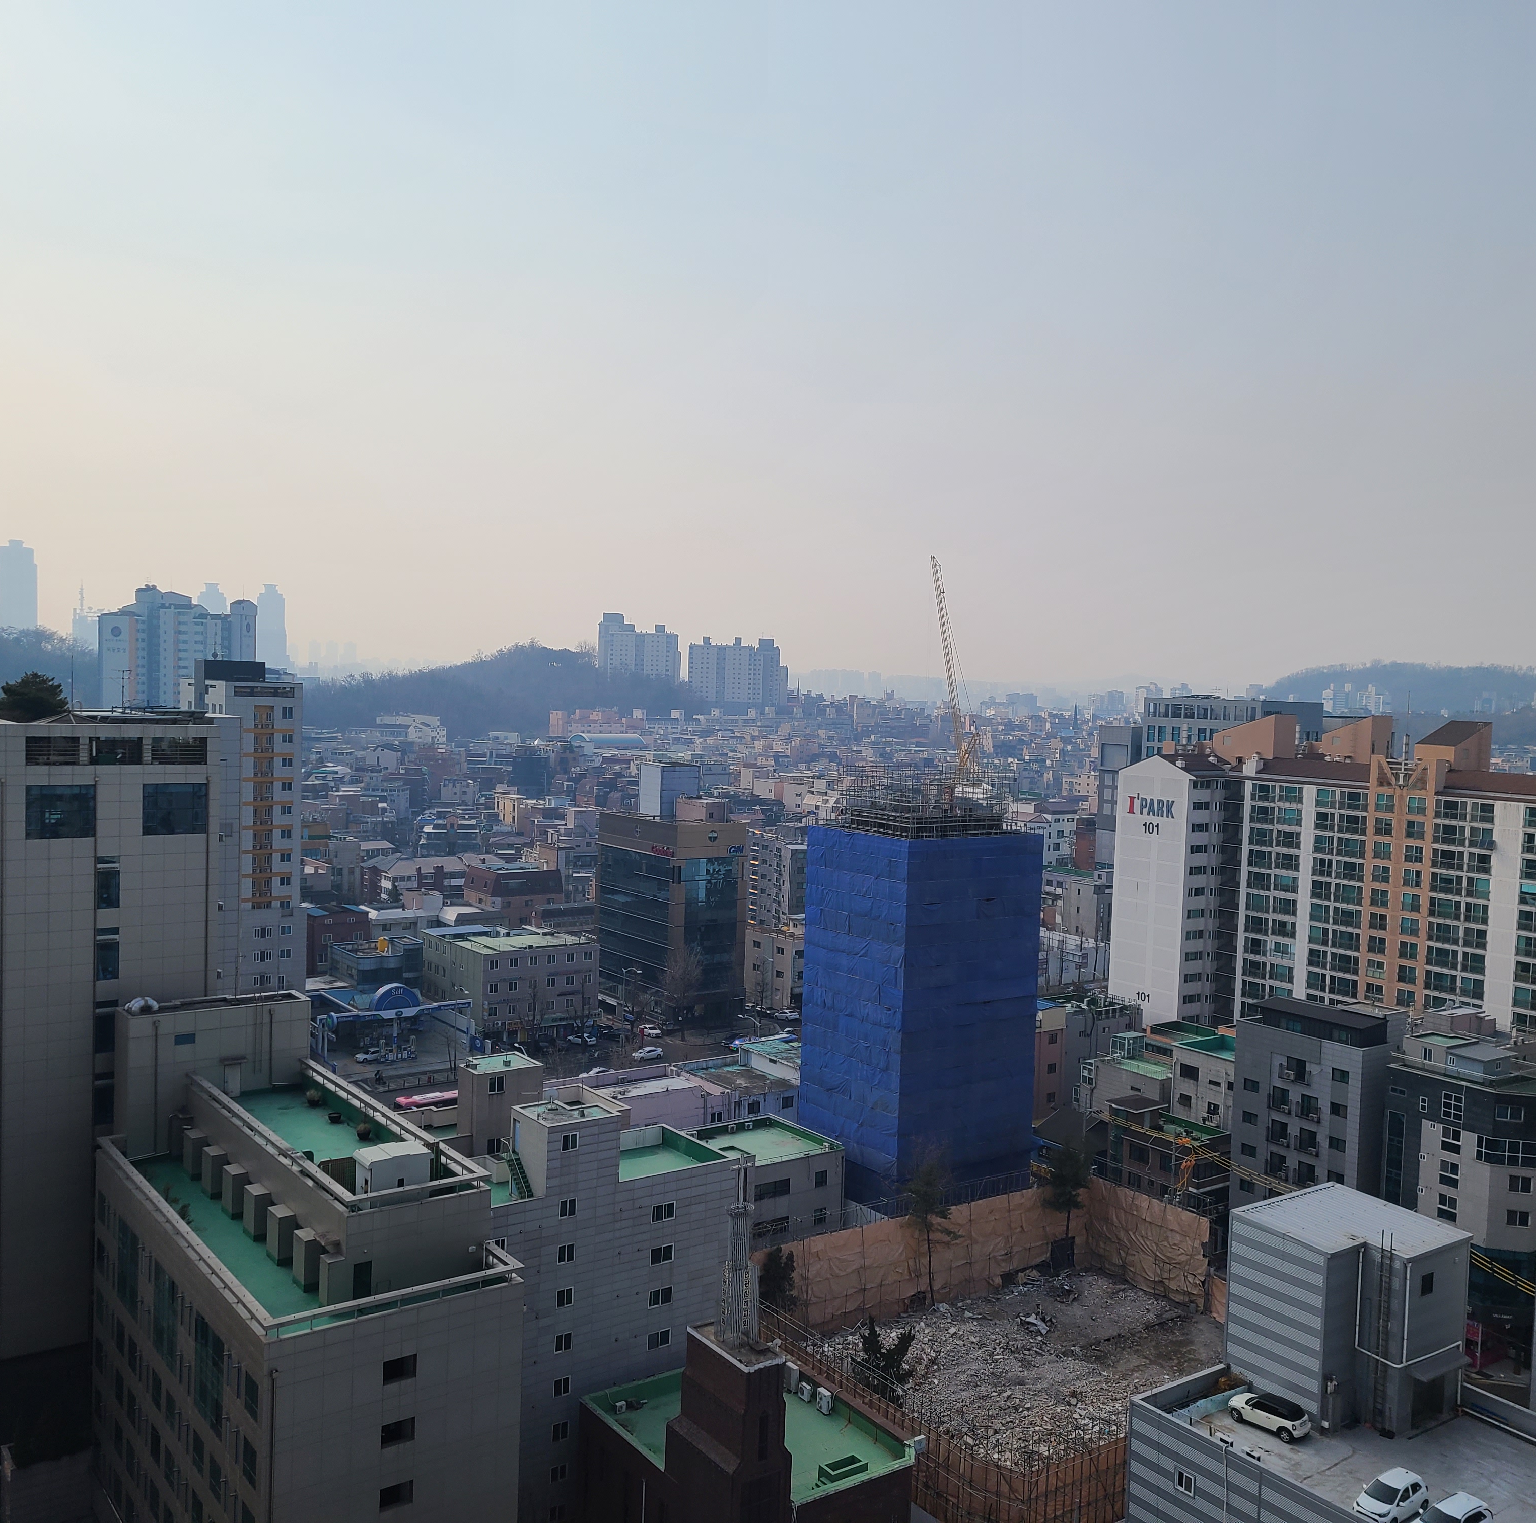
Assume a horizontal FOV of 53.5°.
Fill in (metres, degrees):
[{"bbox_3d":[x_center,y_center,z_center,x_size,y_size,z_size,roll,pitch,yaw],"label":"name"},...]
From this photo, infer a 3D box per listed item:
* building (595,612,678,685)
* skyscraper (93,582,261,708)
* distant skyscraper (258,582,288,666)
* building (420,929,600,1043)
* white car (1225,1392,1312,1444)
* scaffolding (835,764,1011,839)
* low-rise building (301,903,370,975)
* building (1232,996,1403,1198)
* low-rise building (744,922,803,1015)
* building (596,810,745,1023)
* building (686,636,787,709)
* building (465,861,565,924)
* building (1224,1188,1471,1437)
[{"bbox_3d":[-73.640,-61.220,885.000,46.000,49.710,15.000,2,3,-5],"label":"building"},{"bbox_3d":[-187.410,-26.990,485.000,46.000,56.500,20.000,1,3,-21],"label":"skyscraper"},{"bbox_3d":[-621.056,-145.508,1904.090,35.000,150.000,35.000,1,3,-19],"label":"distant skyscraper"},{"bbox_3d":[-36.548,31.055,217.328,18.000,11.900,20.500,0,4,-35],"label":"building"},{"bbox_3d":[22.664,29.185,68.285,1.683,1.407,3.710,-1,4,-40],"label":"white car"},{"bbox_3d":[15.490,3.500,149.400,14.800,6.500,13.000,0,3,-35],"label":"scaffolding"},{"bbox_3d":[-72.450,30.520,253.340,9.600,12.300,10.500,0,3,-35],"label":"low-rise building"},{"bbox_3d":[46.167,33.152,127.298,7.300,27.000,12.400,0,4,-35],"label":"building"},{"bbox_3d":[4.030,34.050,252.350,9.500,12.800,13.000,0,3,-35],"label":"low-rise building"},{"bbox_3d":[-15.920,24.240,245.380,12.600,31.000,24.500,0,3,-35],"label":"building"},{"bbox_3d":[-17.290,-49.830,875.000,54.000,42.320,15.000,2,3,-1],"label":"building"},{"bbox_3d":[-44.540,25.700,268.690,13.400,14.500,11.000,0,3,-35],"label":"building"},{"bbox_3d":[26.968,25.665,71.137,7.800,8.400,7.500,0,4,-35],"label":"building"}]

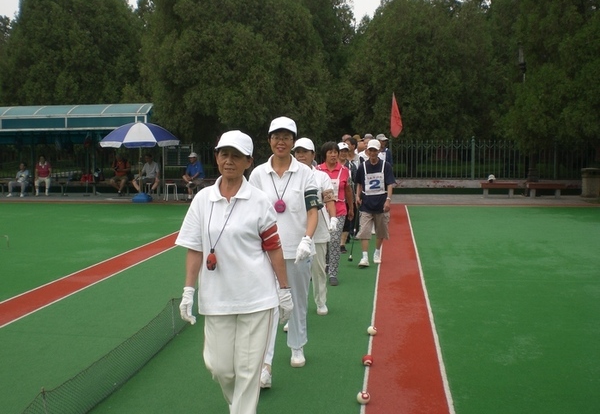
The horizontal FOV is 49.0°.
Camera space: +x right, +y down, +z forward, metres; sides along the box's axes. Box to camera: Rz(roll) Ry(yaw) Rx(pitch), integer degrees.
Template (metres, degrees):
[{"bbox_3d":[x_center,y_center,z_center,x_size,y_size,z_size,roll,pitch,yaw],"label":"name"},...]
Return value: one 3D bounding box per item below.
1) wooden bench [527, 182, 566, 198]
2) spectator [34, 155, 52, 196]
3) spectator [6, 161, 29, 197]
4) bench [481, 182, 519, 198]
[{"bbox_3d":[7.156,-0.480,19.100,1.030,0.440,0.400,1,5,8],"label":"wooden bench"},{"bbox_3d":[-7.983,-0.965,20.500,0.510,1.270,0.750,-2,5,-16],"label":"spectator"},{"bbox_3d":[-8.334,-0.834,19.500,0.520,1.040,0.720,2,6,19],"label":"spectator"},{"bbox_3d":[5.467,-0.467,18.050,1.020,0.430,0.360,0,6,8],"label":"bench"}]

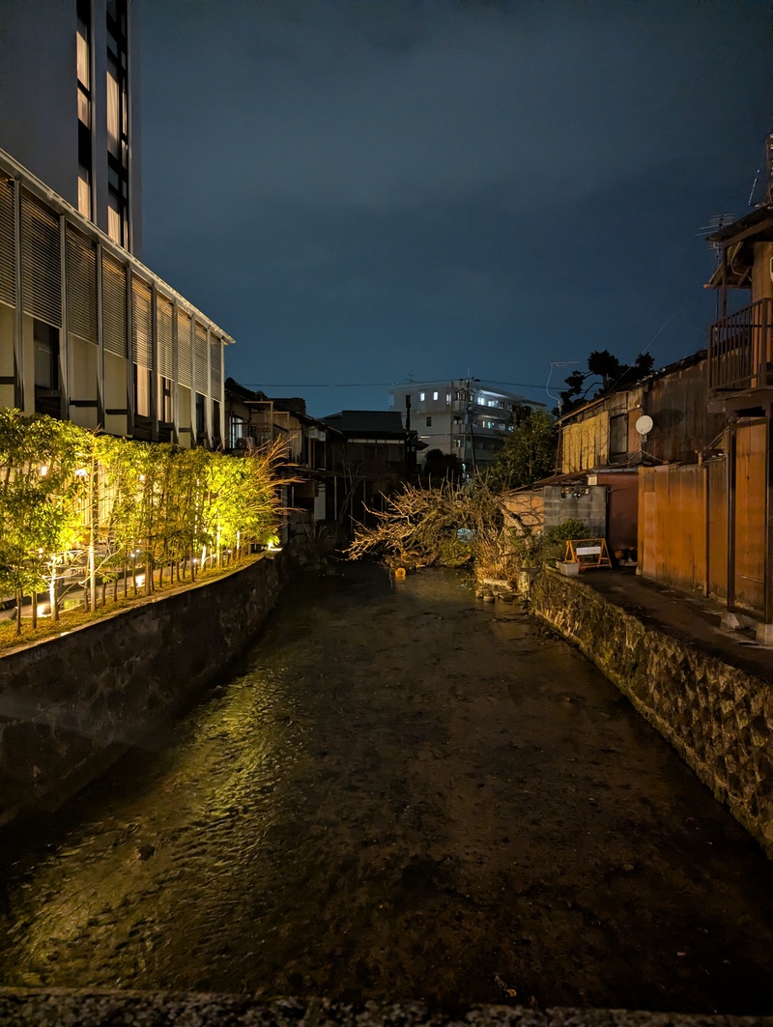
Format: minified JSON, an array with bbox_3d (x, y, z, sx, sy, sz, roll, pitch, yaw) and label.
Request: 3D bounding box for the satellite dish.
[{"bbox_3d":[6.248,-2.103,17.300,0.470,0.570,0.360,1,-6,40],"label":"satellite dish"}]

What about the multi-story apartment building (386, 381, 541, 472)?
[{"bbox_3d":[11.100,-8.800,95.500,12.400,14.200,18.500,1,2,41],"label":"multi-story apartment building"}]

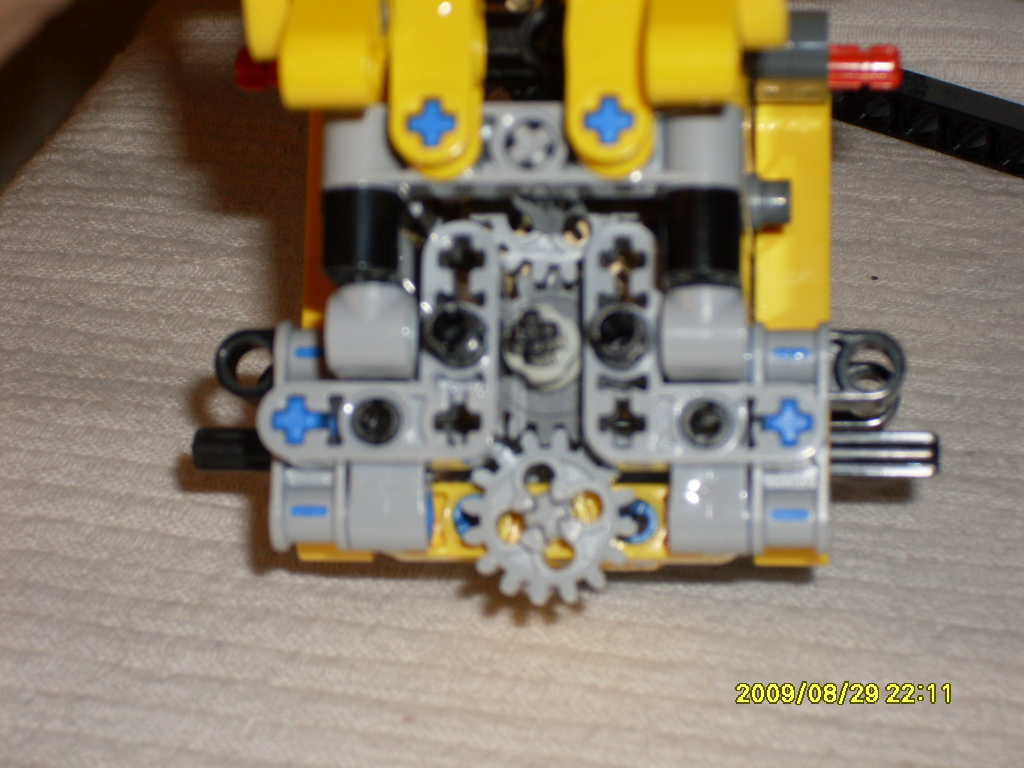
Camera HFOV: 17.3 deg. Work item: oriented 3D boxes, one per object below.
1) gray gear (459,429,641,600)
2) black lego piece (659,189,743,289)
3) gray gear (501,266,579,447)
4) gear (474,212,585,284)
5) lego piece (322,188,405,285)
[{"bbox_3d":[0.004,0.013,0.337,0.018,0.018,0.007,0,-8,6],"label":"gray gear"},{"bbox_3d":[0.018,-0.014,0.315,0.007,0.008,0.007,0,-8,6],"label":"black lego piece"},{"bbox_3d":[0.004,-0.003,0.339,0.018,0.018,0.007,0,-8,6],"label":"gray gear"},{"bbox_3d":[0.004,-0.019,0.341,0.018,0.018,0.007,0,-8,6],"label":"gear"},{"bbox_3d":[-0.014,-0.014,0.318,0.007,0.008,0.007,0,-8,6],"label":"lego piece"}]

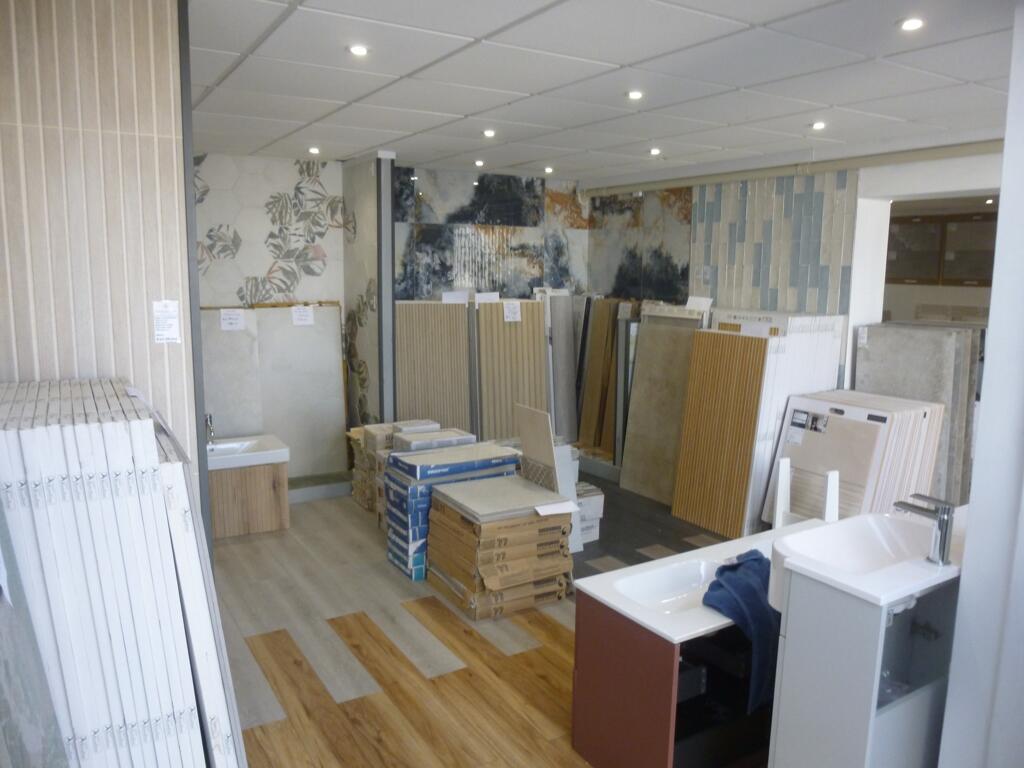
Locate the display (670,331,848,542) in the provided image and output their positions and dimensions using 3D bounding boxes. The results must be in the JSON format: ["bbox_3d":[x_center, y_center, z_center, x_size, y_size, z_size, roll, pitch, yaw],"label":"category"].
[{"bbox_3d":[1.560,0.281,4.756,0.660,1.230,0.550,-1,9,-39],"label":"display"}]

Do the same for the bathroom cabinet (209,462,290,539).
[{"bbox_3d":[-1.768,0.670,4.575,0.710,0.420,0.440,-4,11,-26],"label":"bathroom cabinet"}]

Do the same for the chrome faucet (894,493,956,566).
[{"bbox_3d":[1.062,0.365,1.903,0.052,0.167,0.150,-5,11,-31],"label":"chrome faucet"}]

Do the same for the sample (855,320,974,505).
[{"bbox_3d":[2.496,0.276,4.683,0.620,1.250,0.360,8,12,36],"label":"sample"}]

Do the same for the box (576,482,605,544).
[{"bbox_3d":[0.361,0.791,4.488,0.280,0.272,0.260,-4,11,-24],"label":"box"}]

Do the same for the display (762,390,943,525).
[{"bbox_3d":[1.952,0.477,4.237,0.580,0.800,0.590,4,5,-40],"label":"display"}]

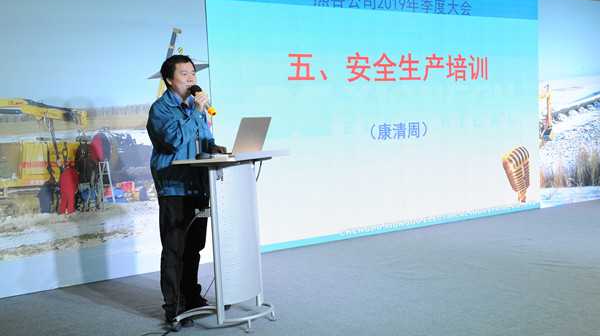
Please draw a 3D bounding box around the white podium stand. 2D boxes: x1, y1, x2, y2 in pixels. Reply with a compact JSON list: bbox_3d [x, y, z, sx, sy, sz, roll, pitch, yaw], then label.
[{"bbox_3d":[-0.438,0.442,4.666,0.510,1.090,0.580,0,5,30],"label":"white podium stand"}]

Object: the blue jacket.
[{"bbox_3d":[-0.766,-0.152,4.739,0.380,0.690,0.490,0,5,32],"label":"blue jacket"}]

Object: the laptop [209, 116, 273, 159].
[{"bbox_3d":[-0.398,-0.194,4.593,0.300,0.245,0.355,0,5,27],"label":"laptop"}]

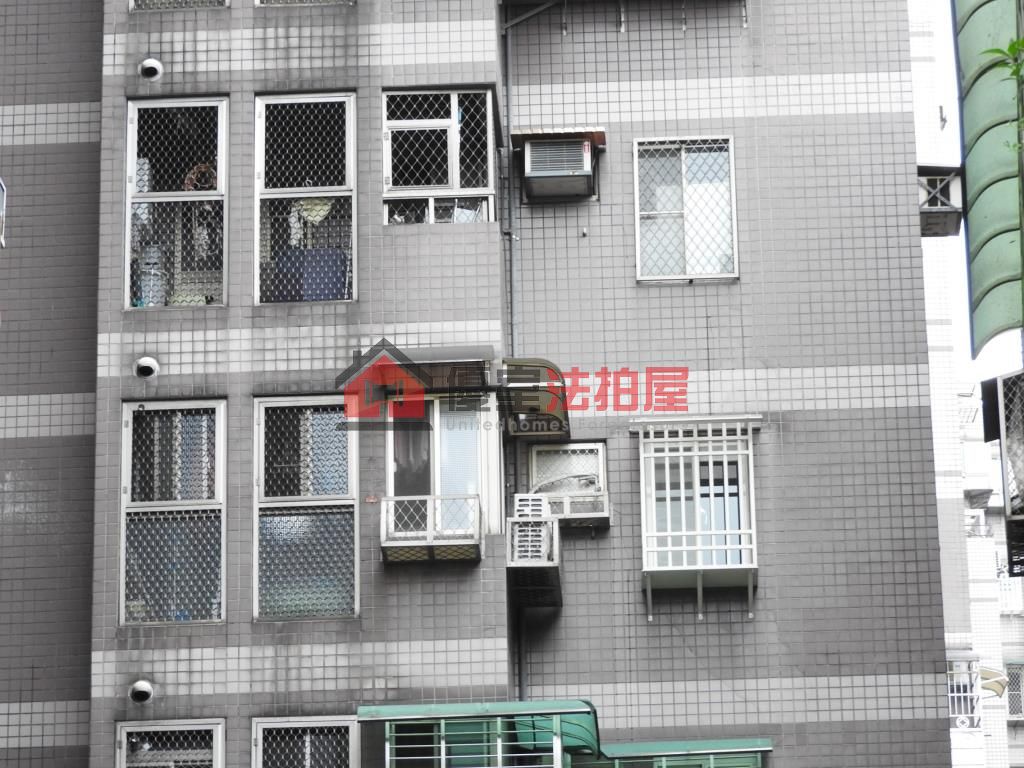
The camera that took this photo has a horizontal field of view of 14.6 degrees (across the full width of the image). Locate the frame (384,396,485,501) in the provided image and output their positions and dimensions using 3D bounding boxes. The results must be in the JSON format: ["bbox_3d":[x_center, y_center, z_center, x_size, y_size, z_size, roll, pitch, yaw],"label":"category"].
[{"bbox_3d":[-0.683,0.715,35.216,0.883,1.294,0.100,-2,-21,2],"label":"frame"}]

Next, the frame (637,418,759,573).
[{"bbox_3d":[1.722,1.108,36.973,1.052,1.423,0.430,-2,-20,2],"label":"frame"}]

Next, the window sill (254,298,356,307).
[{"bbox_3d":[-1.818,-0.731,35.282,0.910,0.070,0.120,-2,-20,2],"label":"window sill"}]

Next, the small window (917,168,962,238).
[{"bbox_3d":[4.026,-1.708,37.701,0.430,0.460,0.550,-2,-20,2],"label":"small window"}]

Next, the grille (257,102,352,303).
[{"bbox_3d":[-1.838,-1.671,35.624,0.890,2.000,0.110,-2,-20,2],"label":"grille"}]

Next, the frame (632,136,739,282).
[{"bbox_3d":[1.666,-1.679,38.255,0.971,1.470,0.090,-2,-20,2],"label":"frame"}]

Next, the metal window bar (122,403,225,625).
[{"bbox_3d":[-3.051,1.167,36.054,0.955,2.117,0.100,-2,-20,2],"label":"metal window bar"}]

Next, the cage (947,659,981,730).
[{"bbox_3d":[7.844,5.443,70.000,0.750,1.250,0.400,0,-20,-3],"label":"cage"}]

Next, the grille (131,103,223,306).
[{"bbox_3d":[-2.995,-1.635,35.698,0.920,2.030,0.110,-2,-20,2],"label":"grille"}]

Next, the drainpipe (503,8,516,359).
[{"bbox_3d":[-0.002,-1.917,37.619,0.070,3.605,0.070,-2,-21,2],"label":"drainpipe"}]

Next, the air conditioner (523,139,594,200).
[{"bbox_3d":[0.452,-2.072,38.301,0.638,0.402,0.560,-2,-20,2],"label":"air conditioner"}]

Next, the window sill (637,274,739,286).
[{"bbox_3d":[1.615,-0.972,36.750,0.940,0.070,0.150,-2,-20,2],"label":"window sill"}]

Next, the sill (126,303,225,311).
[{"bbox_3d":[-3.092,-0.708,36.697,0.950,0.050,0.130,-2,-20,2],"label":"sill"}]

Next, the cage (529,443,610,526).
[{"bbox_3d":[0.516,0.881,36.044,0.710,0.830,0.330,-2,-20,2],"label":"cage"}]

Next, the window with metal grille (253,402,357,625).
[{"bbox_3d":[-1.805,1.085,35.109,0.887,2.078,0.080,-2,-21,2],"label":"window with metal grille"}]

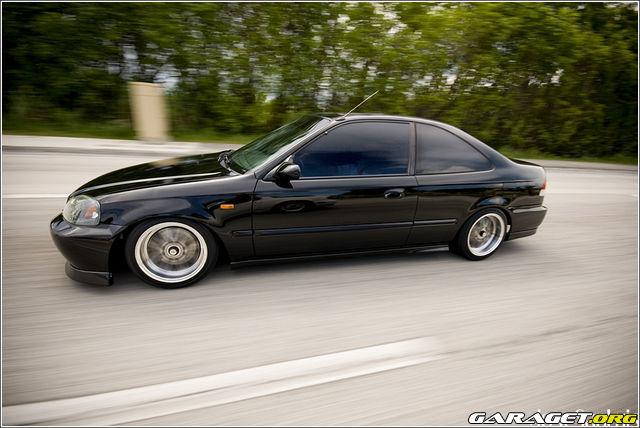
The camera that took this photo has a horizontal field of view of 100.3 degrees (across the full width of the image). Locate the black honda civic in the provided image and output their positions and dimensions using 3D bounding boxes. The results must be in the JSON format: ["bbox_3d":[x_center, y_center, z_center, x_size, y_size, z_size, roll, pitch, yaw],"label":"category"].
[{"bbox_3d":[0.171,-0.357,2.780,4.430,1.310,1.730,-1,17,-17],"label":"black honda civic"}]

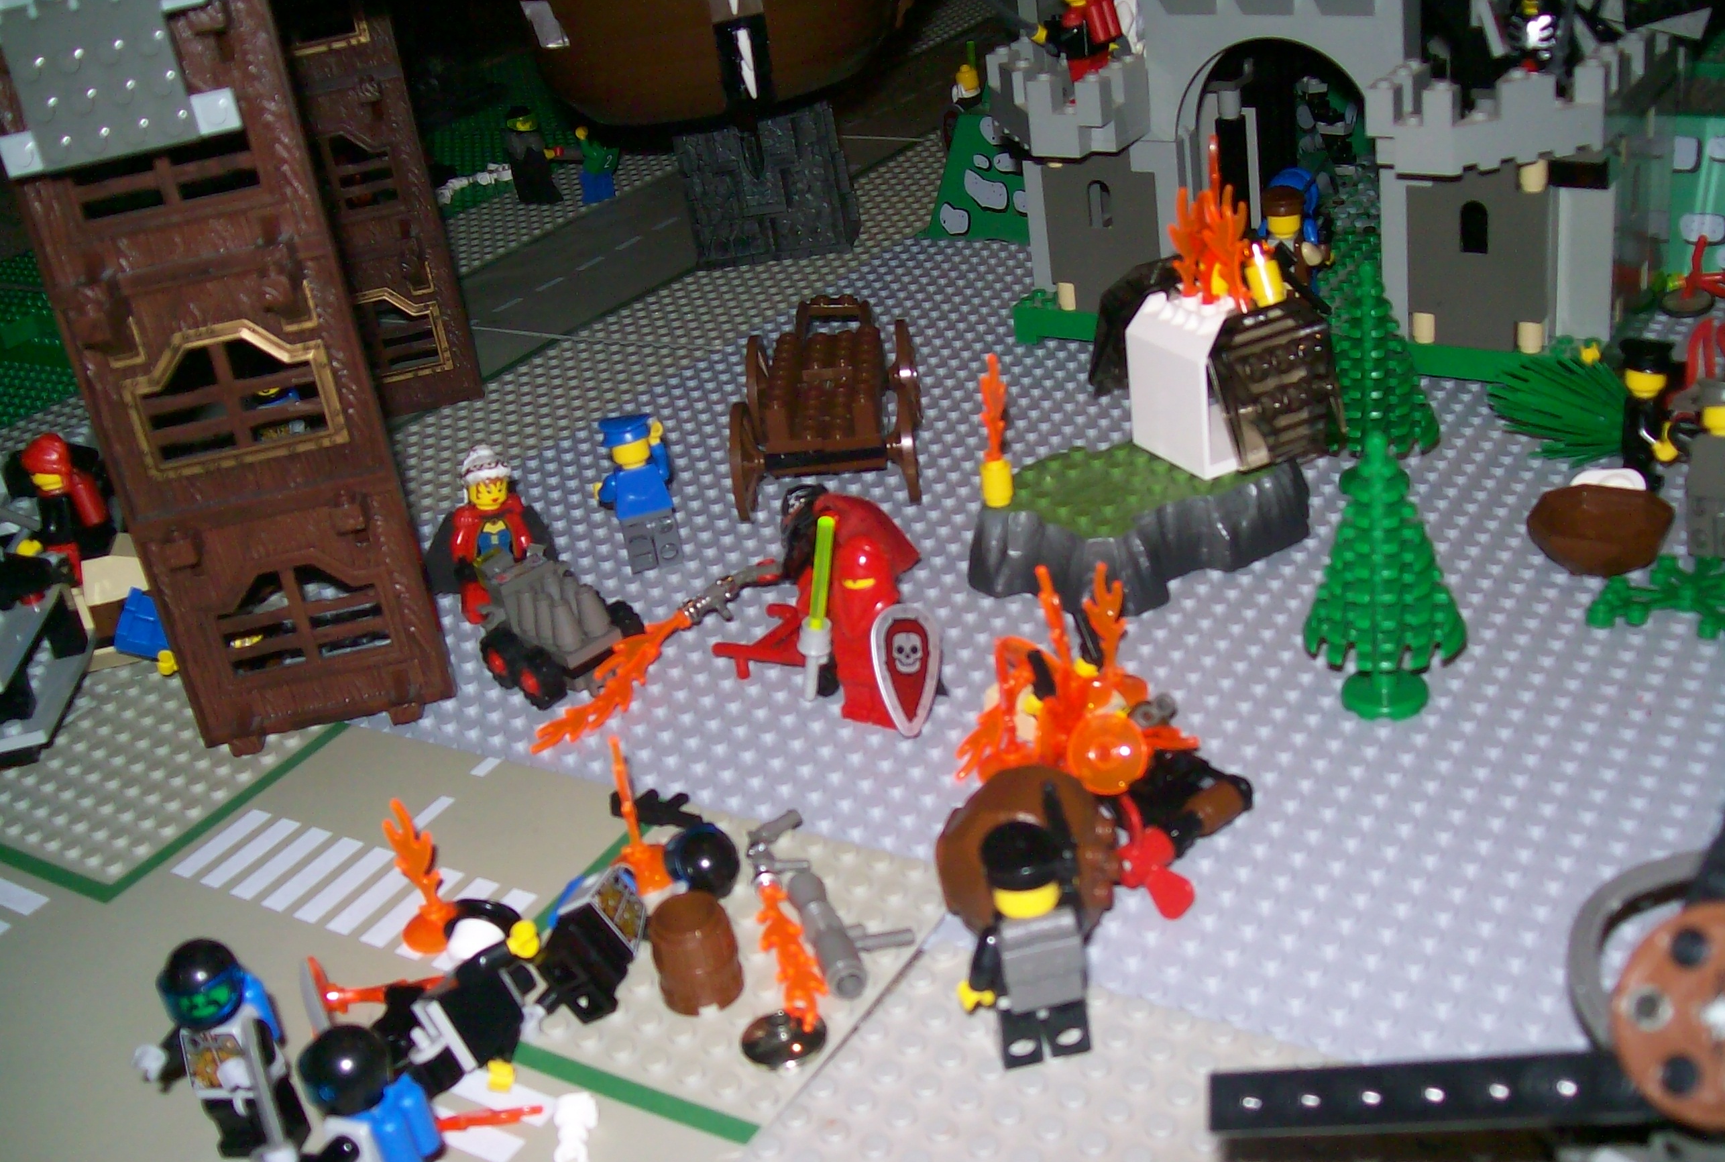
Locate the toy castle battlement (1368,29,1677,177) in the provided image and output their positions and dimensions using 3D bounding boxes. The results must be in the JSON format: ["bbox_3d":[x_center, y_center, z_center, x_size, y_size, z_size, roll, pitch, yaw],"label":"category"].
[{"bbox_3d":[0.193,-0.142,0.531,0.065,0.027,0.064,10,33,33],"label":"toy castle battlement"}]

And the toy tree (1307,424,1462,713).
[{"bbox_3d":[0.113,-0.003,0.390,0.034,0.065,0.034,-1,28,16],"label":"toy tree"}]

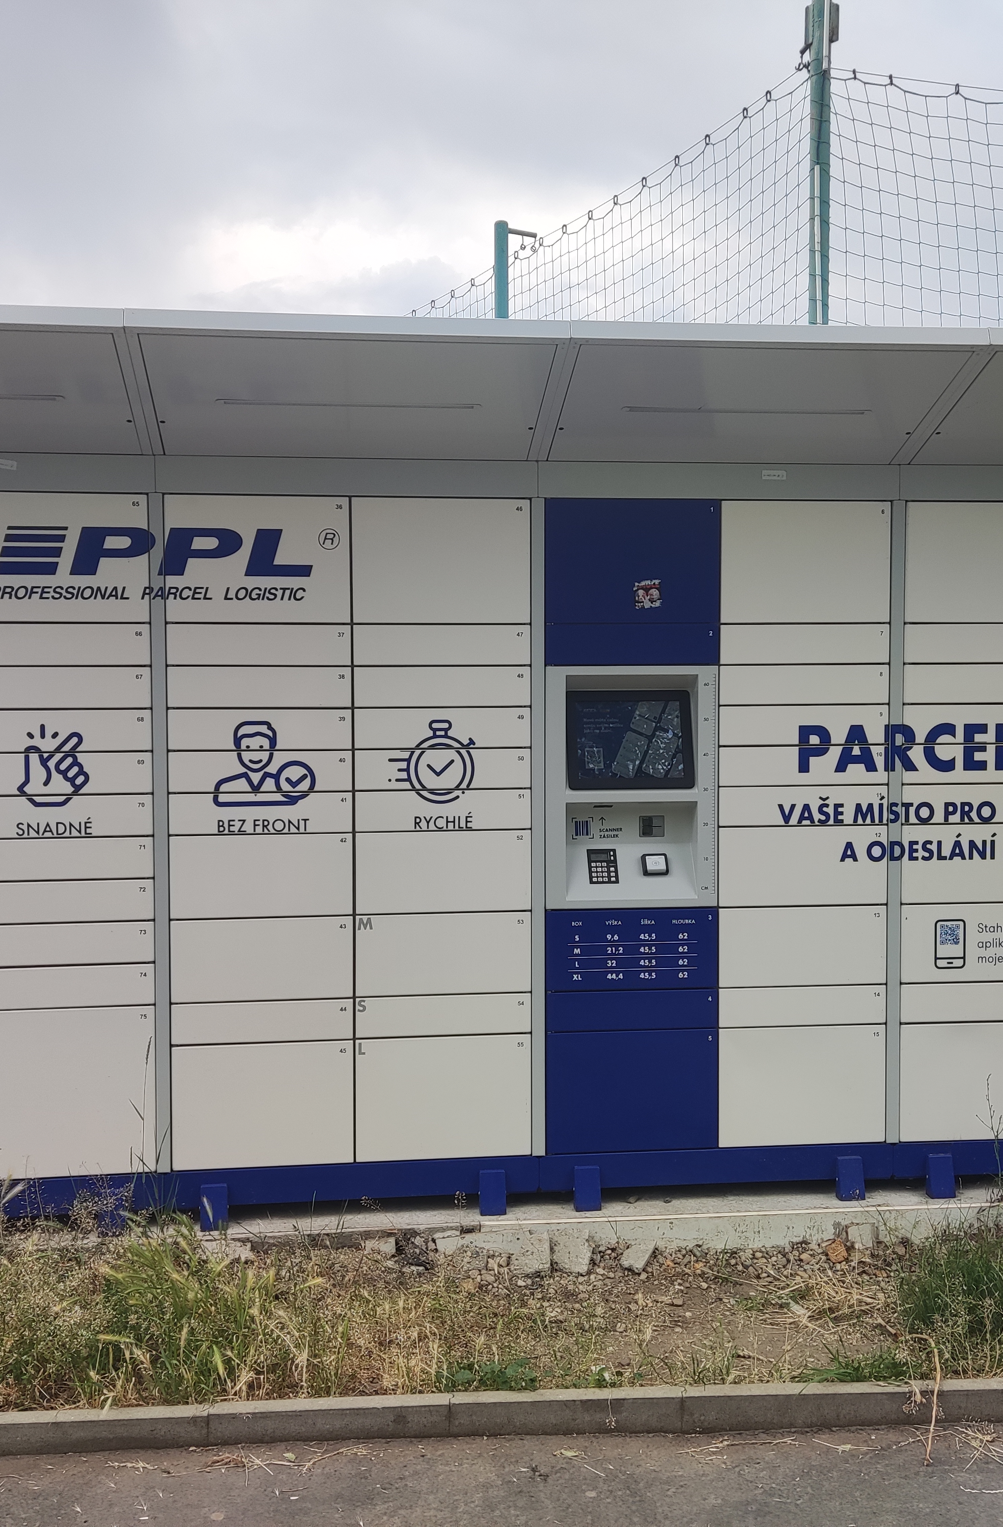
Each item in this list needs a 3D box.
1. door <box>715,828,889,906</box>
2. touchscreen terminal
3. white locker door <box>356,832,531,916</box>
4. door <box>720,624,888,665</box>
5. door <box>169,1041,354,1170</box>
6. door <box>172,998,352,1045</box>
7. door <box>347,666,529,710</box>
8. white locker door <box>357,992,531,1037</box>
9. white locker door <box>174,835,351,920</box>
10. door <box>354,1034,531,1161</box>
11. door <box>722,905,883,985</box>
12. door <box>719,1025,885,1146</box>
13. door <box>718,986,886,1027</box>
[{"bbox_3d":[0.873,0.297,4.263,0.492,0.225,0.025,-1,3,-6],"label":"door"},{"bbox_3d":[0.367,-0.062,4.241,0.366,0.291,0.045,-1,-11,-6],"label":"touchscreen terminal"},{"bbox_3d":[-0.163,0.306,4.112,0.491,0.224,0.022,-1,3,-7],"label":"white locker door"},{"bbox_3d":[0.869,-0.343,4.235,0.497,0.110,0.025,-1,3,-7],"label":"door"},{"bbox_3d":[-0.661,0.953,4.124,0.495,0.341,0.025,-1,3,-6],"label":"door"},{"bbox_3d":[-0.669,0.721,4.115,0.497,0.110,0.025,-1,3,-7],"label":"door"},{"bbox_3d":[-0.165,-0.215,4.119,0.492,0.109,0.025,-1,3,-6],"label":"door"},{"bbox_3d":[-0.164,0.708,4.173,0.497,0.110,0.025,-1,3,-7],"label":"white locker door"},{"bbox_3d":[-0.660,0.310,4.071,0.498,0.227,0.025,-1,3,-6],"label":"white locker door"},{"bbox_3d":[-0.162,0.946,4.172,0.494,0.343,0.025,-1,3,-7],"label":"door"},{"bbox_3d":[0.874,0.530,4.275,0.492,0.225,0.025,-1,3,-6],"label":"door"},{"bbox_3d":[0.875,0.937,4.294,0.494,0.343,0.025,-1,3,-7],"label":"door"},{"bbox_3d":[0.872,0.701,4.251,0.491,0.107,0.022,-1,3,-7],"label":"door"}]

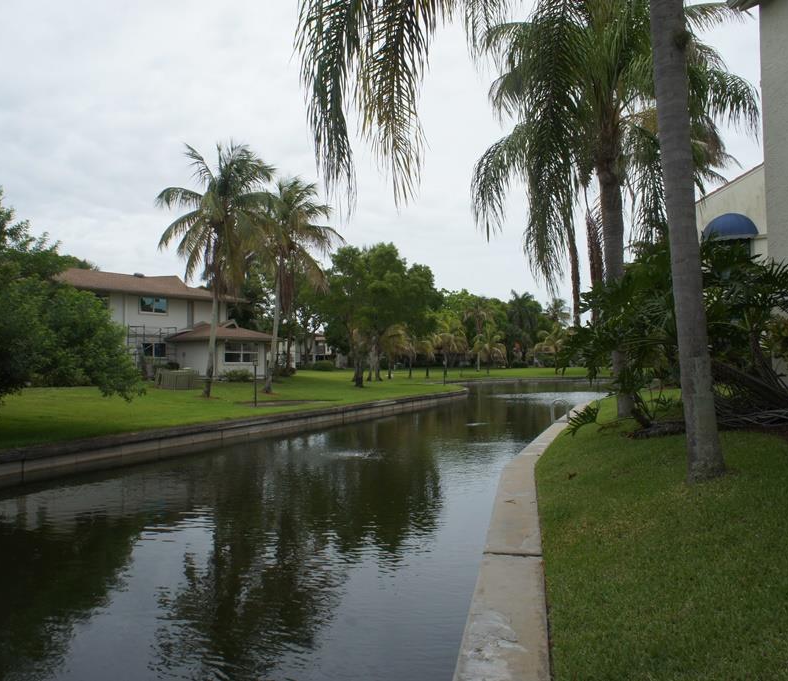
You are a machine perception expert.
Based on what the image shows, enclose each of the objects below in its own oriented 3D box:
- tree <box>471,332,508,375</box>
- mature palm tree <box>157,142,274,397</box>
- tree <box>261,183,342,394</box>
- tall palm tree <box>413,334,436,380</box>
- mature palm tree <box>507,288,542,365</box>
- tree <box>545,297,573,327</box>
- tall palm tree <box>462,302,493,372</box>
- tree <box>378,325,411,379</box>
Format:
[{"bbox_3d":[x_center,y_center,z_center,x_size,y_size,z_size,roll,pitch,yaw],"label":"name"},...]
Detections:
[{"bbox_3d":[9.381,1.203,67.000,3.340,4.370,3.340,-1,-2,0],"label":"tree"},{"bbox_3d":[-7.720,-3.060,29.500,5.100,11.010,5.100,-1,-2,0],"label":"mature palm tree"},{"bbox_3d":[-4.621,-2.627,32.000,4.500,10.130,4.500,-1,-2,0],"label":"tree"},{"bbox_3d":[2.909,1.455,63.000,2.400,4.020,2.400,-1,-2,0],"label":"tall palm tree"},{"bbox_3d":[18.175,-1.671,95.000,5.010,10.580,5.010,-1,-2,0],"label":"mature palm tree"},{"bbox_3d":[25.564,-1.360,106.000,4.350,10.960,4.350,-1,-2,0],"label":"tree"},{"bbox_3d":[10.529,-0.431,84.000,4.060,8.500,4.060,-1,-2,0],"label":"tall palm tree"},{"bbox_3d":[0.044,0.968,60.000,2.900,4.750,2.900,-1,-2,0],"label":"tree"}]

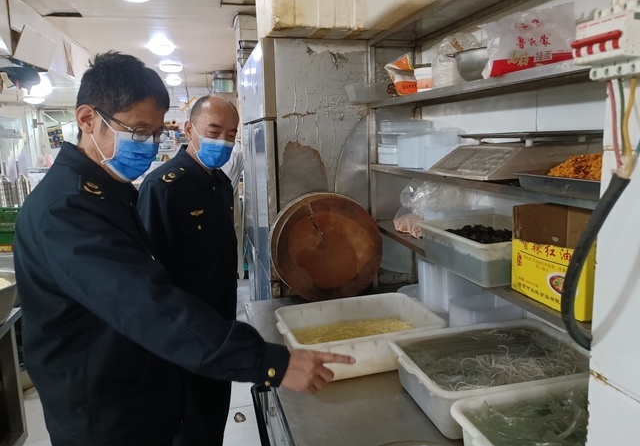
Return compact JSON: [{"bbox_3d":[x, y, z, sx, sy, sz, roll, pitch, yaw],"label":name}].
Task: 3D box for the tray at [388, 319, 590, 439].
[{"bbox_3d":[0.447,0.390,1.264,0.460,0.129,0.335,-5,10,-15],"label":"tray"}]

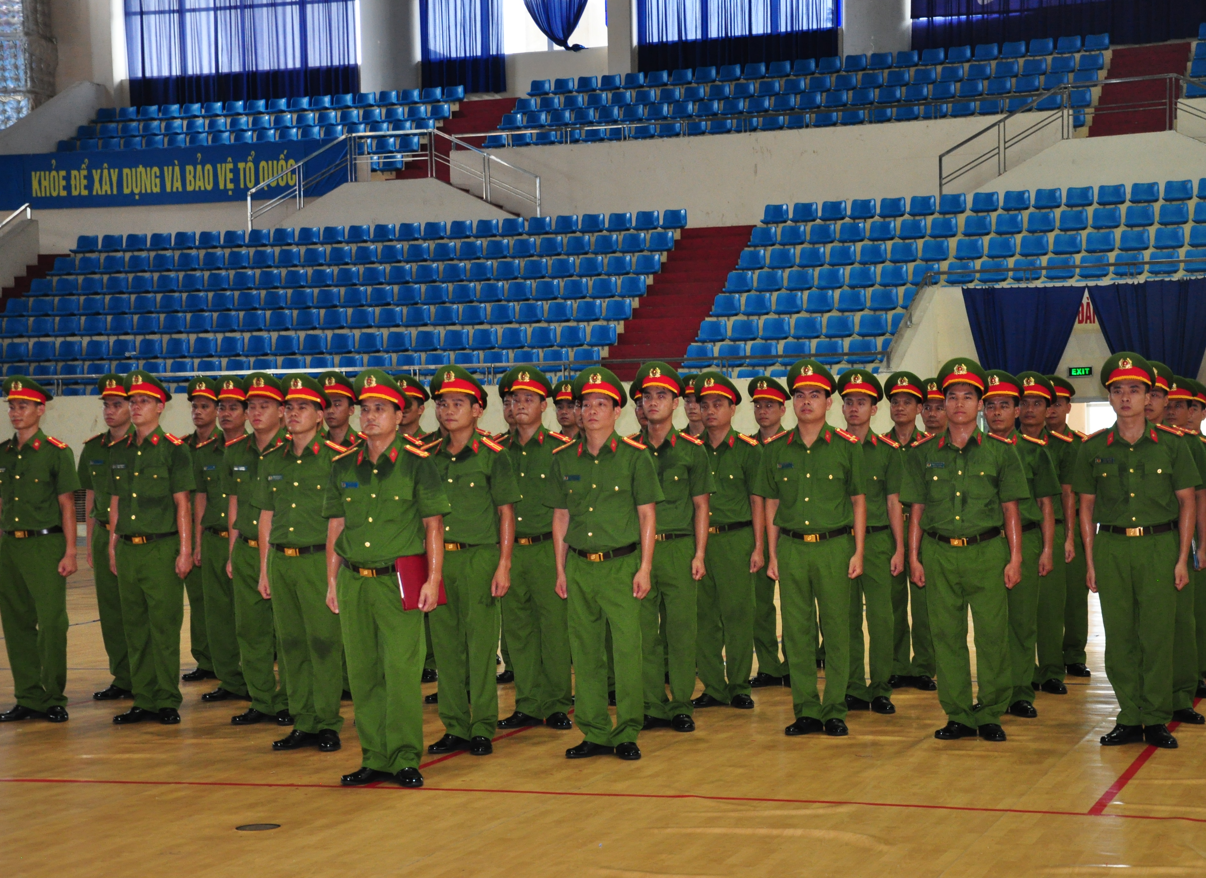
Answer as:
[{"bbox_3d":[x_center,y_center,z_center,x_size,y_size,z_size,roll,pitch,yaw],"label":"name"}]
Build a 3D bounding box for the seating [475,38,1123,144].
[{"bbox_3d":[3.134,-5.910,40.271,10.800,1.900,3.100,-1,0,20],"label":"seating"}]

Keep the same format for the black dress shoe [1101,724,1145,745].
[{"bbox_3d":[2.424,1.370,10.892,0.285,0.102,0.102,-1,0,-45],"label":"black dress shoe"}]

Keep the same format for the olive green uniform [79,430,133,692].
[{"bbox_3d":[-2.803,0.706,13.382,0.560,1.513,0.300,-1,0,20],"label":"olive green uniform"}]

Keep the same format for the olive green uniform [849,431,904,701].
[{"bbox_3d":[1.345,0.644,11.850,0.520,1.398,0.280,-1,1,19],"label":"olive green uniform"}]

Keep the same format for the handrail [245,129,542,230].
[{"bbox_3d":[-3.705,-4.568,40.668,5.588,1.582,0.150,-1,0,19],"label":"handrail"}]

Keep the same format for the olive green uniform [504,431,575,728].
[{"bbox_3d":[-0.327,0.675,11.699,0.520,1.464,0.290,-1,0,19],"label":"olive green uniform"}]

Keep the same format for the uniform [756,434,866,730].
[{"bbox_3d":[1.012,0.653,11.235,0.530,1.416,0.290,-1,0,19],"label":"uniform"}]

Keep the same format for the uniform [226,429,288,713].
[{"bbox_3d":[-1.747,0.705,12.078,0.560,1.490,0.300,-1,0,20],"label":"uniform"}]

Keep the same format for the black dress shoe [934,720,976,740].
[{"bbox_3d":[1.674,1.366,11.021,0.102,0.100,0.285,-1,0,45],"label":"black dress shoe"}]

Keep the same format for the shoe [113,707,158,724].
[{"bbox_3d":[-2.452,1.440,12.206,0.285,0.100,0.102,-1,0,-43],"label":"shoe"}]

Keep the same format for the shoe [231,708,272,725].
[{"bbox_3d":[-1.794,1.411,11.947,0.280,0.102,0.103,-2,1,-44],"label":"shoe"}]

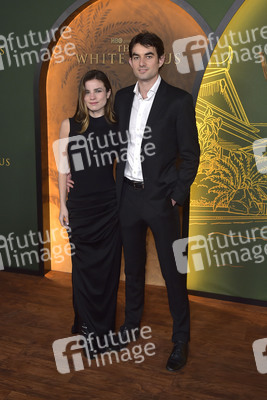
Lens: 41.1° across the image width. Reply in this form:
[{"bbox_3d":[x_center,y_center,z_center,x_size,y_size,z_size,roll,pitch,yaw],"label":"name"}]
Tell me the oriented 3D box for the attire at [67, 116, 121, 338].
[{"bbox_3d":[-0.220,0.194,2.126,0.370,1.350,0.290,-1,10,-5],"label":"attire"}]

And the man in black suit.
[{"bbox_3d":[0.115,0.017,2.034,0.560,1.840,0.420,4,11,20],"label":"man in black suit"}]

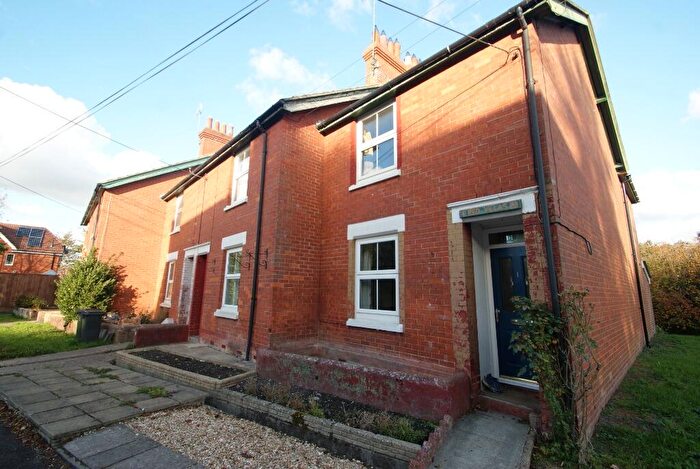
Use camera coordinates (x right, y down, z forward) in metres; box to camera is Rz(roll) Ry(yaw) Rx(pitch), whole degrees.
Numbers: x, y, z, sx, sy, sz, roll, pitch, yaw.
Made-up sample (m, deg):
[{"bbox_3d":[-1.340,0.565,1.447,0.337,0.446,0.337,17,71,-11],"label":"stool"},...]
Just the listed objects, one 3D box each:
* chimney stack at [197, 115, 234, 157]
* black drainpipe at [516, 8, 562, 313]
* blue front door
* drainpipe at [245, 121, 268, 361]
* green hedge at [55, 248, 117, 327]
[{"bbox_3d":[-6.830,-4.750,15.090,1.615,2.204,0.618,12,-16,-43],"label":"chimney stack"},{"bbox_3d":[2.270,-0.566,3.487,0.342,4.895,0.091,12,-16,-43],"label":"black drainpipe"},{"bbox_3d":[2.545,1.133,4.309,0.058,1.918,0.783,12,-16,-43],"label":"blue front door"},{"bbox_3d":[-2.062,-0.047,6.256,0.325,5.121,0.091,12,-16,-43],"label":"drainpipe"},{"bbox_3d":[-8.545,1.731,9.425,1.384,2.523,1.442,12,-16,-43],"label":"green hedge"}]

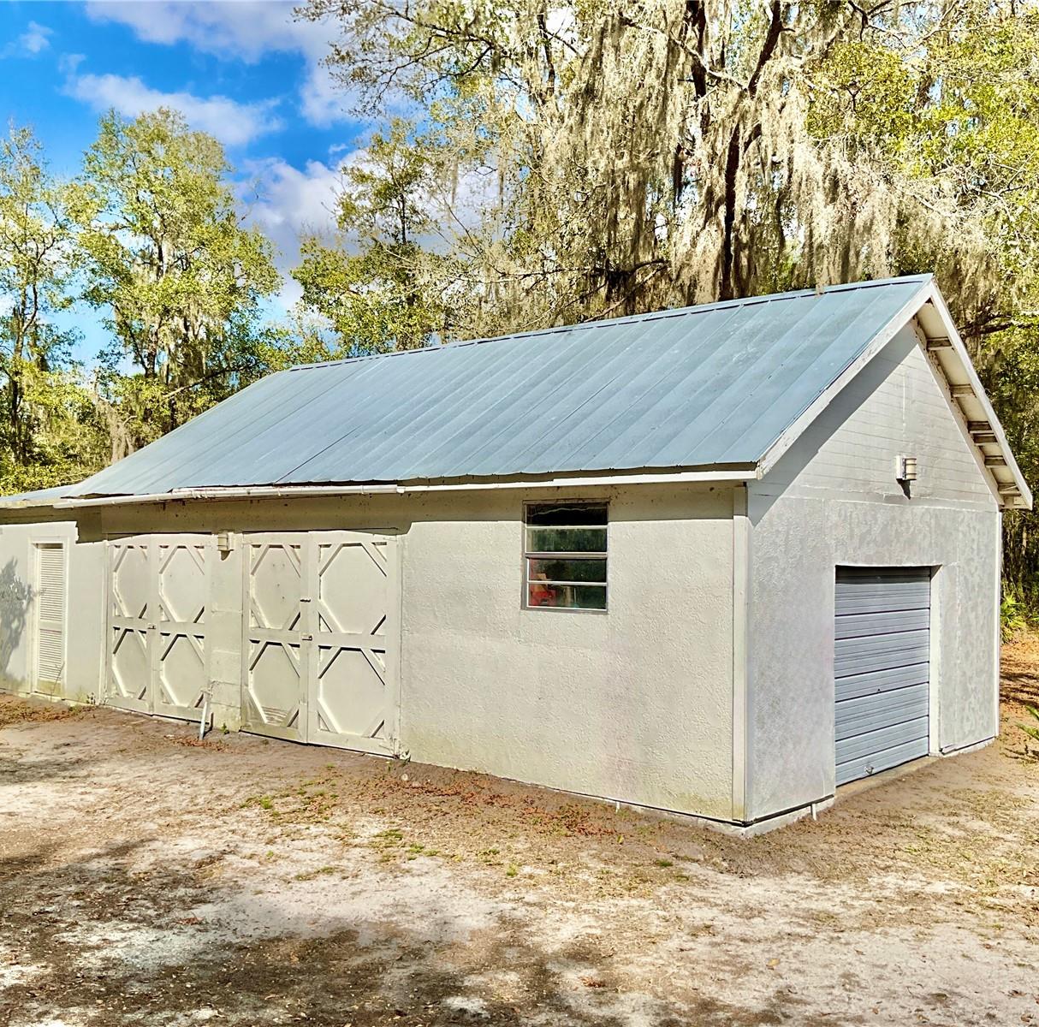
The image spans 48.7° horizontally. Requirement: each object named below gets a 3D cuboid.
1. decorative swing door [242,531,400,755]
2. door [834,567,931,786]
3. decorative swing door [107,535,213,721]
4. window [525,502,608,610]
[{"bbox_3d":[-2.088,1.289,11.813,2.540,2.170,0.080,-1,-2,42],"label":"decorative swing door"},{"bbox_3d":[3.293,1.424,10.521,0.080,1.900,2.260,-1,-2,42],"label":"door"},{"bbox_3d":[-4.357,1.349,13.827,2.310,2.140,0.080,-1,-2,42],"label":"decorative swing door"},{"bbox_3d":[0.392,0.358,9.651,0.920,0.930,0.090,-1,-2,42],"label":"window"}]

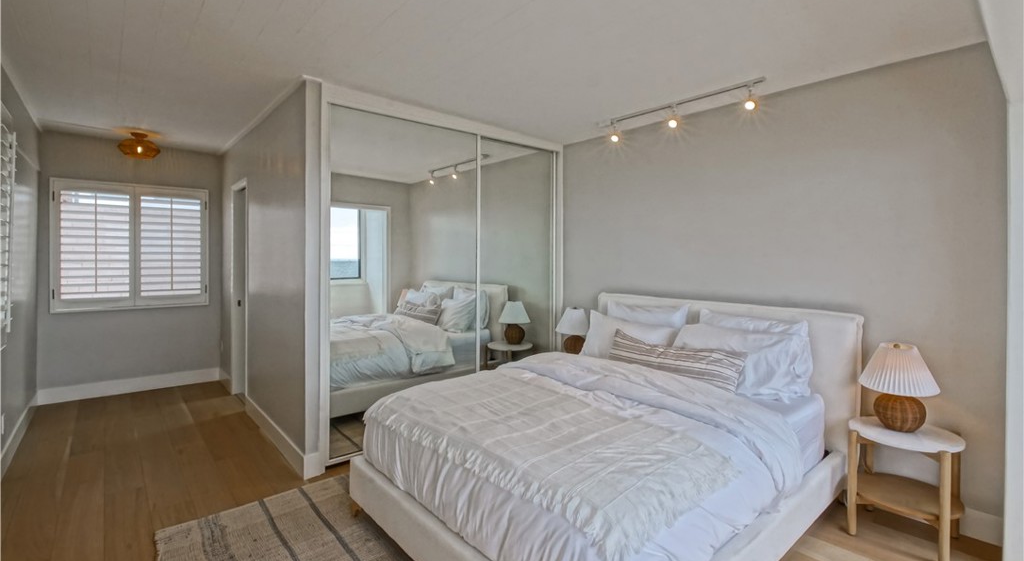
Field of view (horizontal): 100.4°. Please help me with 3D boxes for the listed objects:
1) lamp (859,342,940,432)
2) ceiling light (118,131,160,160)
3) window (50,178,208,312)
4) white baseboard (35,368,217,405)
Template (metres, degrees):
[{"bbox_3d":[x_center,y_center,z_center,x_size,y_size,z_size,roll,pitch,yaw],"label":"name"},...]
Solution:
[{"bbox_3d":[1.862,0.510,2.055,0.290,0.407,0.290,-1,2,-43],"label":"lamp"},{"bbox_3d":[-3.396,-1.236,3.891,0.290,0.210,0.290,-1,2,-35],"label":"ceiling light"},{"bbox_3d":[-3.726,-0.341,4.226,1.180,1.230,0.080,-1,2,-35],"label":"window"},{"bbox_3d":[-3.722,1.032,4.240,1.360,0.142,0.020,-1,2,-35],"label":"white baseboard"}]

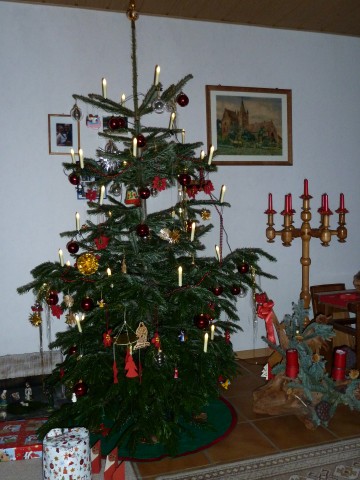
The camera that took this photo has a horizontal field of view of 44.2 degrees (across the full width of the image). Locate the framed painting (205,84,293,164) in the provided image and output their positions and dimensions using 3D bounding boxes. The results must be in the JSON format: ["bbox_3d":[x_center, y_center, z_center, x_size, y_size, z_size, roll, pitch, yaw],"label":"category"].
[{"bbox_3d":[0.529,-0.834,3.268,0.690,0.566,0.028,-3,4,-17],"label":"framed painting"}]

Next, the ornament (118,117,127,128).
[{"bbox_3d":[-0.346,-0.686,2.600,0.060,0.066,0.060,-2,3,-15],"label":"ornament"}]

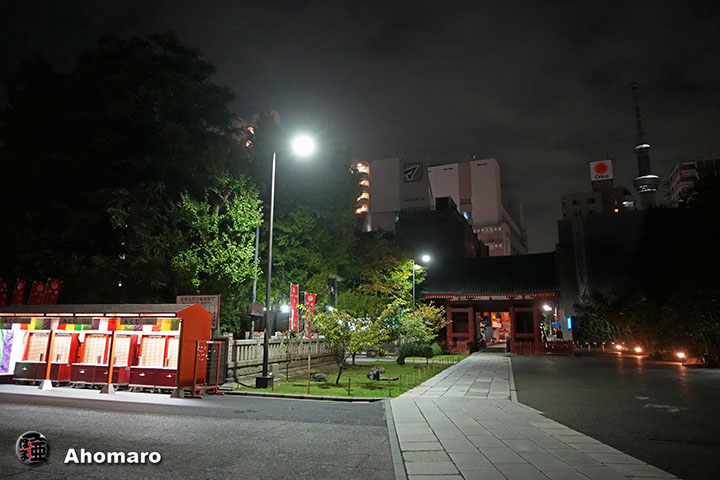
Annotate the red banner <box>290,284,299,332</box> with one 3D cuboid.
[{"bbox_3d":[-2.702,2.826,19.800,0.060,1.950,0.550,-6,-13,29],"label":"red banner"}]

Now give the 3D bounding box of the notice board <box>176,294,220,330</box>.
[{"bbox_3d":[-5.653,2.520,16.800,1.750,1.270,0.100,-3,-12,17],"label":"notice board"}]

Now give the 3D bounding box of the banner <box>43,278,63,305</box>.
[{"bbox_3d":[-11.496,2.429,17.800,0.060,1.950,0.550,-10,-21,43],"label":"banner"}]

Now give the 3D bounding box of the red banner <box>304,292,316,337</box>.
[{"bbox_3d":[-2.197,3.395,21.300,0.550,1.950,0.060,9,-14,-37],"label":"red banner"}]

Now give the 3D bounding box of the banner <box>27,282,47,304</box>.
[{"bbox_3d":[-12.052,2.466,17.800,0.060,1.950,0.550,-10,-21,43],"label":"banner"}]

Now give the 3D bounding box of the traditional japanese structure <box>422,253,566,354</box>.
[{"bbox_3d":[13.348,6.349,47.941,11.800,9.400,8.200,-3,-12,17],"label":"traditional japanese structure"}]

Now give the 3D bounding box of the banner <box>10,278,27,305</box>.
[{"bbox_3d":[-12.701,2.429,17.800,0.060,1.950,0.550,-10,-21,43],"label":"banner"}]

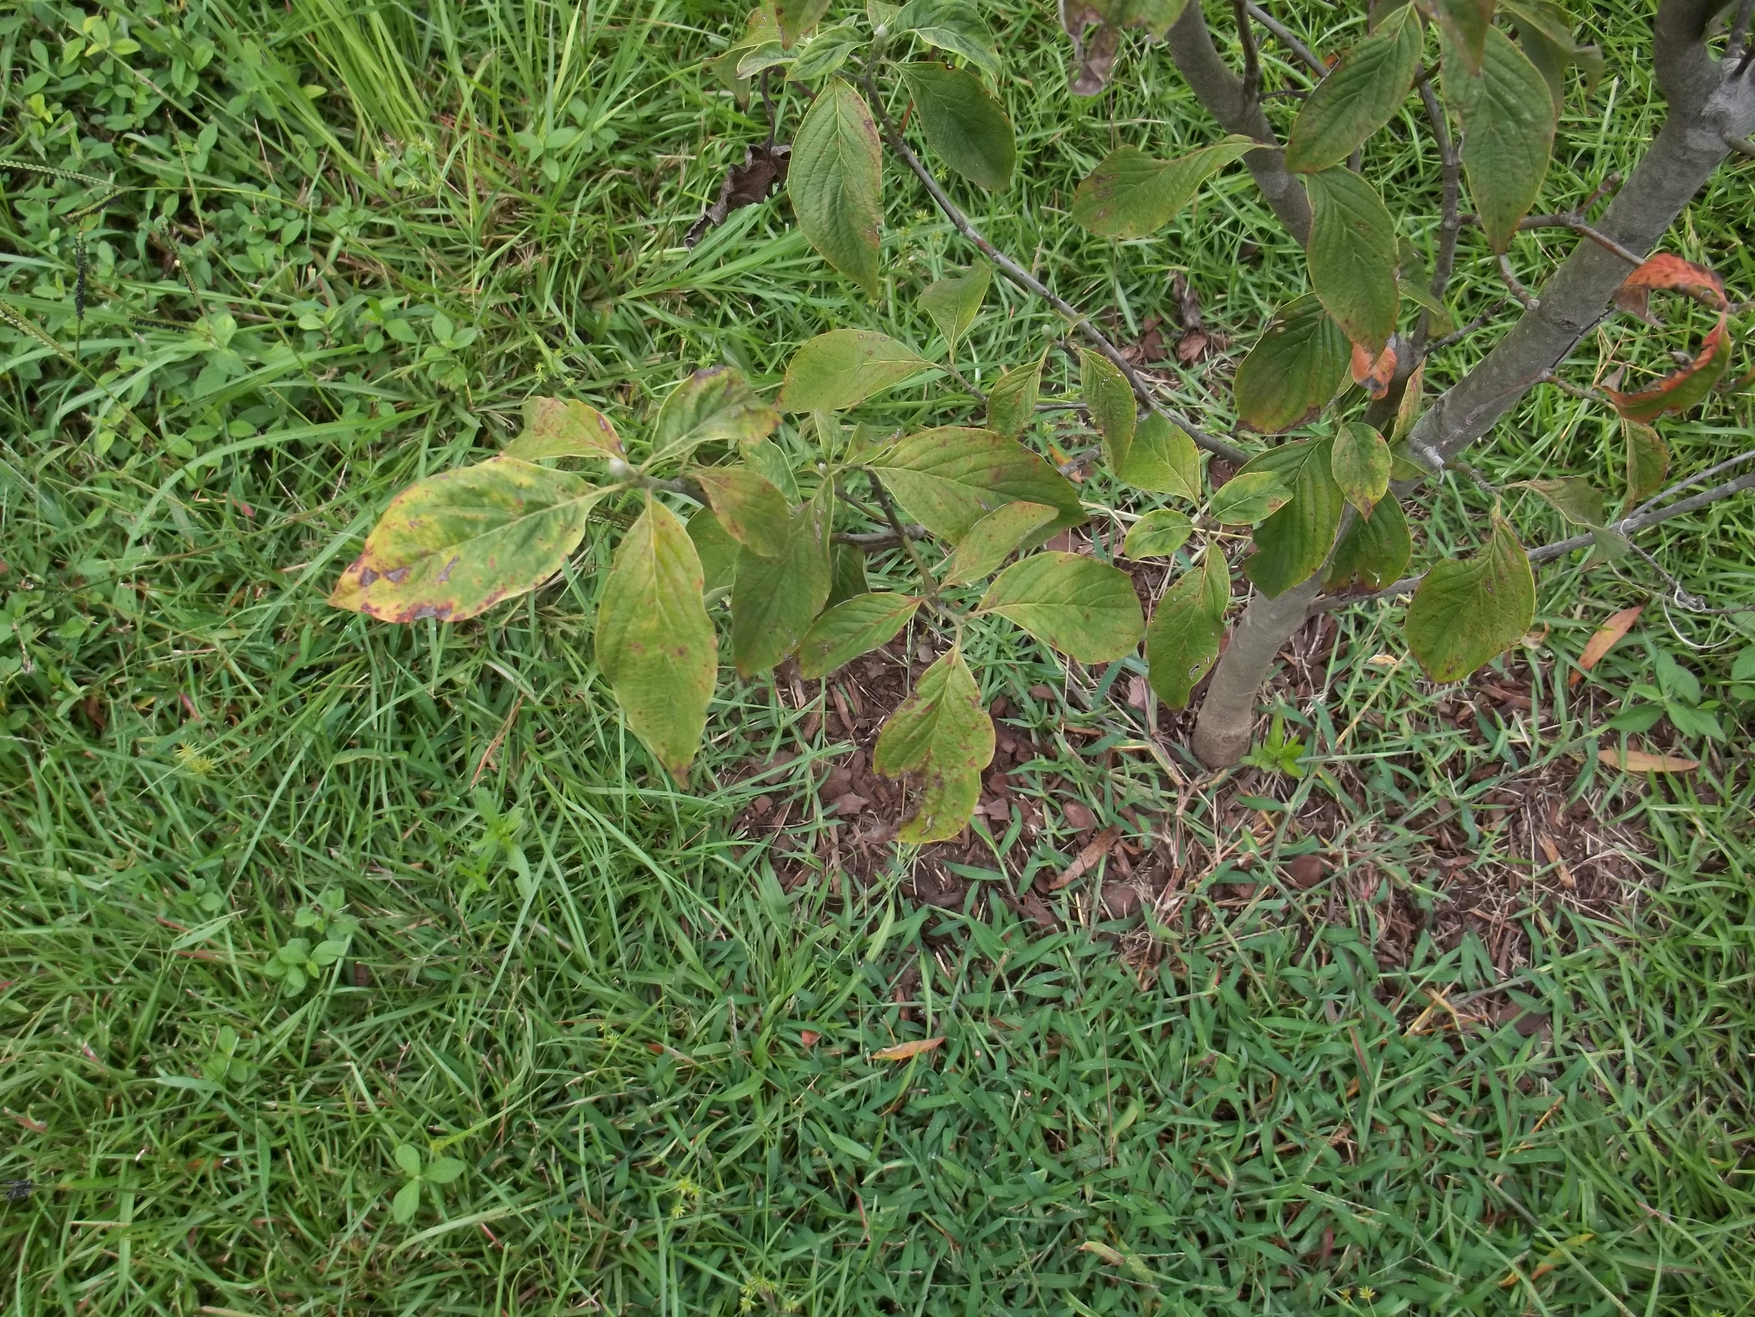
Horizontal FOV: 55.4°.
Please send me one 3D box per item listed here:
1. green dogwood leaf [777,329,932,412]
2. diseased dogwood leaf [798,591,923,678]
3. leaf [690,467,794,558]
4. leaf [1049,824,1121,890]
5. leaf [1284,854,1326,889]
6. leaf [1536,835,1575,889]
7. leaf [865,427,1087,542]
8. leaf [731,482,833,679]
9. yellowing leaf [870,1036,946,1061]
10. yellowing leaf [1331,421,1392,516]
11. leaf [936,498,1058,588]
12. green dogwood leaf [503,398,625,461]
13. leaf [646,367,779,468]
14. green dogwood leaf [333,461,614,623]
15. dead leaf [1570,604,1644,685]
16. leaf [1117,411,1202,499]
[{"bbox_3d":[-0.012,-0.150,0.870,0.082,0.018,0.051,-14,58,8],"label":"green dogwood leaf"},{"bbox_3d":[-0.009,-0.011,0.840,0.075,0.018,0.037,-33,57,16],"label":"diseased dogwood leaf"},{"bbox_3d":[-0.060,-0.067,0.750,0.018,0.058,0.031,-4,52,48],"label":"leaf"},{"bbox_3d":[0.170,0.162,1.365,0.081,0.012,0.018,-37,65,-22],"label":"leaf"},{"bbox_3d":[0.336,0.166,1.312,0.030,0.010,0.030,0,73,0],"label":"leaf"},{"bbox_3d":[0.482,0.145,1.190,0.012,0.006,0.040,-19,60,-12],"label":"leaf"},{"bbox_3d":[0.048,-0.085,0.825,0.119,0.018,0.057,12,71,-20],"label":"leaf"},{"bbox_3d":[-0.045,-0.040,0.833,0.045,0.022,0.101,23,105,12],"label":"leaf"},{"bbox_3d":[0.022,0.282,1.212,0.055,0.008,0.014,-16,56,2],"label":"yellowing leaf"},{"bbox_3d":[0.272,-0.107,0.940,0.033,0.012,0.057,-25,105,-7],"label":"yellowing leaf"},{"bbox_3d":[0.063,-0.060,0.870,0.081,0.018,0.030,-35,61,-22],"label":"leaf"},{"bbox_3d":[-0.143,-0.104,0.765,0.084,0.020,0.038,20,71,37],"label":"green dogwood leaf"},{"bbox_3d":[-0.072,-0.106,0.745,0.079,0.022,0.033,-27,61,-40],"label":"leaf"},{"bbox_3d":[-0.182,-0.052,0.740,0.136,0.022,0.078,-22,59,8],"label":"green dogwood leaf"},{"bbox_3d":[0.621,-0.011,1.424,0.098,0.008,0.018,-44,65,-13],"label":"dead leaf"},{"bbox_3d":[0.167,-0.120,0.990,0.052,0.016,0.070,-36,77,-20],"label":"leaf"}]

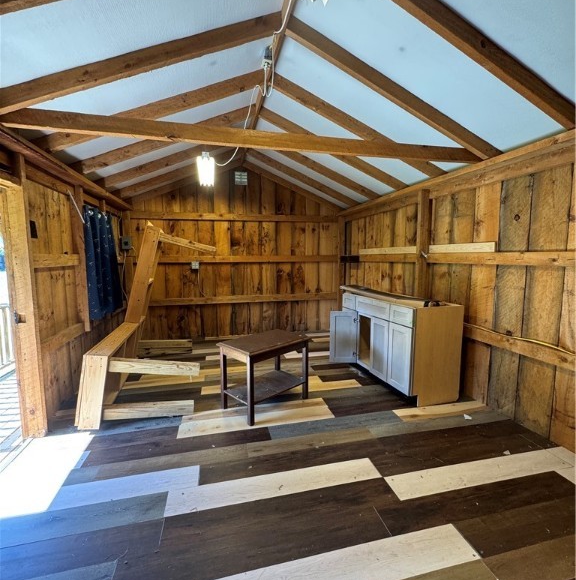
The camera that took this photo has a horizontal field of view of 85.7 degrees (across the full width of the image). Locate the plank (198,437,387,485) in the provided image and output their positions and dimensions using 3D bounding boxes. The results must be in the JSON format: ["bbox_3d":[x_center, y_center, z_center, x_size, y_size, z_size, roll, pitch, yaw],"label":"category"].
[{"bbox_3d":[0.063,1.099,1.988,1.209,0.012,0.182,-2,6,-13],"label":"plank"}]

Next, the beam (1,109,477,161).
[{"bbox_3d":[-0.058,-1.114,2.313,3.593,0.097,0.060,-1,6,-13],"label":"beam"}]

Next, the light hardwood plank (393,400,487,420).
[{"bbox_3d":[1.320,1.029,2.654,0.842,0.012,0.182,-2,6,-13],"label":"light hardwood plank"}]

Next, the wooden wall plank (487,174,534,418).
[{"bbox_3d":[1.821,0.078,2.555,0.025,1.939,0.263,-1,6,-13],"label":"wooden wall plank"}]

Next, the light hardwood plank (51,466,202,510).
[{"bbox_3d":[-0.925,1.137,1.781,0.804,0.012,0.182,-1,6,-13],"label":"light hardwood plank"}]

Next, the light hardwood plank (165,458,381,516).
[{"bbox_3d":[-0.049,1.120,1.776,1.209,0.012,0.182,-2,6,-13],"label":"light hardwood plank"}]

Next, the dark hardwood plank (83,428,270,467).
[{"bbox_3d":[-0.723,1.087,2.176,1.207,0.012,0.182,-2,6,-13],"label":"dark hardwood plank"}]

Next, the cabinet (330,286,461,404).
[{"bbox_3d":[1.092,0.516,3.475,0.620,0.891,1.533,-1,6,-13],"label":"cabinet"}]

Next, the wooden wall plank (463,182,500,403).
[{"bbox_3d":[1.737,0.035,2.779,0.025,1.938,0.274,-2,6,-13],"label":"wooden wall plank"}]

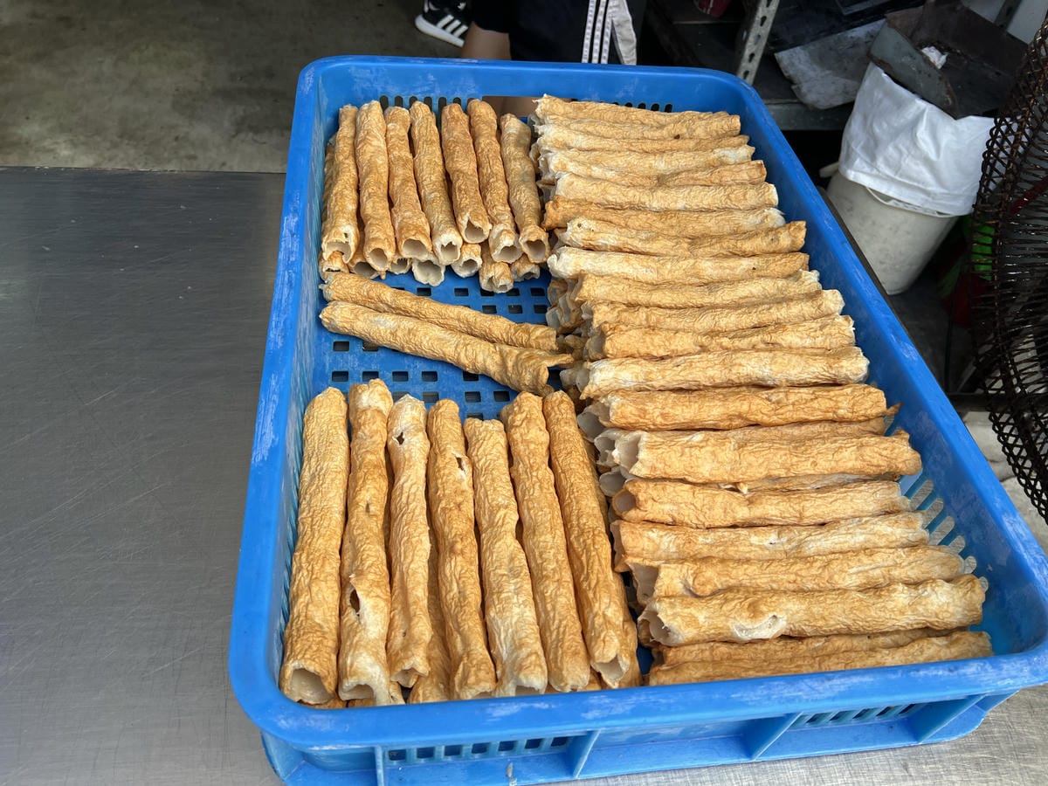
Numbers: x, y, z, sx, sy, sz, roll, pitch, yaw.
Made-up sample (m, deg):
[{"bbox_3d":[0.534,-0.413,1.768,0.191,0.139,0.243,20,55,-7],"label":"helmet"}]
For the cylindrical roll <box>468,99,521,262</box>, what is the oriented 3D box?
[{"bbox_3d":[-0.029,-0.202,0.732,0.027,0.027,0.195,-2,57,-10],"label":"cylindrical roll"}]

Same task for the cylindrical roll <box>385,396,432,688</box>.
[{"bbox_3d":[-0.072,0.083,0.492,0.028,0.028,0.192,0,50,-8],"label":"cylindrical roll"}]

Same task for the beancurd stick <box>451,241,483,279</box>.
[{"bbox_3d":[-0.067,-0.197,0.777,0.027,0.026,0.210,-2,48,-11],"label":"beancurd stick"}]

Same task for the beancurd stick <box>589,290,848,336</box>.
[{"bbox_3d":[0.146,-0.063,0.596,0.200,0.025,0.025,-3,50,-10],"label":"beancurd stick"}]

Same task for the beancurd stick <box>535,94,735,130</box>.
[{"bbox_3d":[0.118,-0.294,0.826,0.210,0.025,0.026,2,49,-6],"label":"beancurd stick"}]

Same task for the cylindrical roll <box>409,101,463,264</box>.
[{"bbox_3d":[-0.083,-0.199,0.716,0.026,0.026,0.216,-4,50,-11],"label":"cylindrical roll"}]

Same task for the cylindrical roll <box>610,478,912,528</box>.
[{"bbox_3d":[0.157,0.073,0.519,0.194,0.027,0.027,1,48,-8],"label":"cylindrical roll"}]

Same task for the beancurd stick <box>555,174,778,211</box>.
[{"bbox_3d":[0.132,-0.183,0.720,0.204,0.027,0.027,-2,48,-10],"label":"beancurd stick"}]

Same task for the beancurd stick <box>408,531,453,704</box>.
[{"bbox_3d":[-0.065,0.095,0.526,0.027,0.027,0.201,-1,50,-9],"label":"beancurd stick"}]

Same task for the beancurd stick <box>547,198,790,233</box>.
[{"bbox_3d":[0.122,-0.152,0.679,0.209,0.026,0.026,-1,50,-9],"label":"beancurd stick"}]

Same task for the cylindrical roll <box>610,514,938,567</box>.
[{"bbox_3d":[0.157,0.090,0.493,0.204,0.025,0.025,-2,50,-9],"label":"cylindrical roll"}]

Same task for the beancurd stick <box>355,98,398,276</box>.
[{"bbox_3d":[-0.137,-0.197,0.729,0.028,0.028,0.226,-3,50,-10],"label":"beancurd stick"}]

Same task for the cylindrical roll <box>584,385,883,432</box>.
[{"bbox_3d":[0.152,0.011,0.561,0.219,0.027,0.027,-1,50,-9],"label":"cylindrical roll"}]

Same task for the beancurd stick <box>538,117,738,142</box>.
[{"bbox_3d":[0.112,-0.257,0.762,0.206,0.024,0.024,-6,50,-12],"label":"beancurd stick"}]

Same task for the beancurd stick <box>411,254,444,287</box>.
[{"bbox_3d":[-0.105,-0.184,0.764,0.029,0.028,0.209,-5,50,-11],"label":"beancurd stick"}]

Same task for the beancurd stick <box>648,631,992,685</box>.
[{"bbox_3d":[0.171,0.156,0.448,0.204,0.025,0.025,-2,50,-9],"label":"beancurd stick"}]

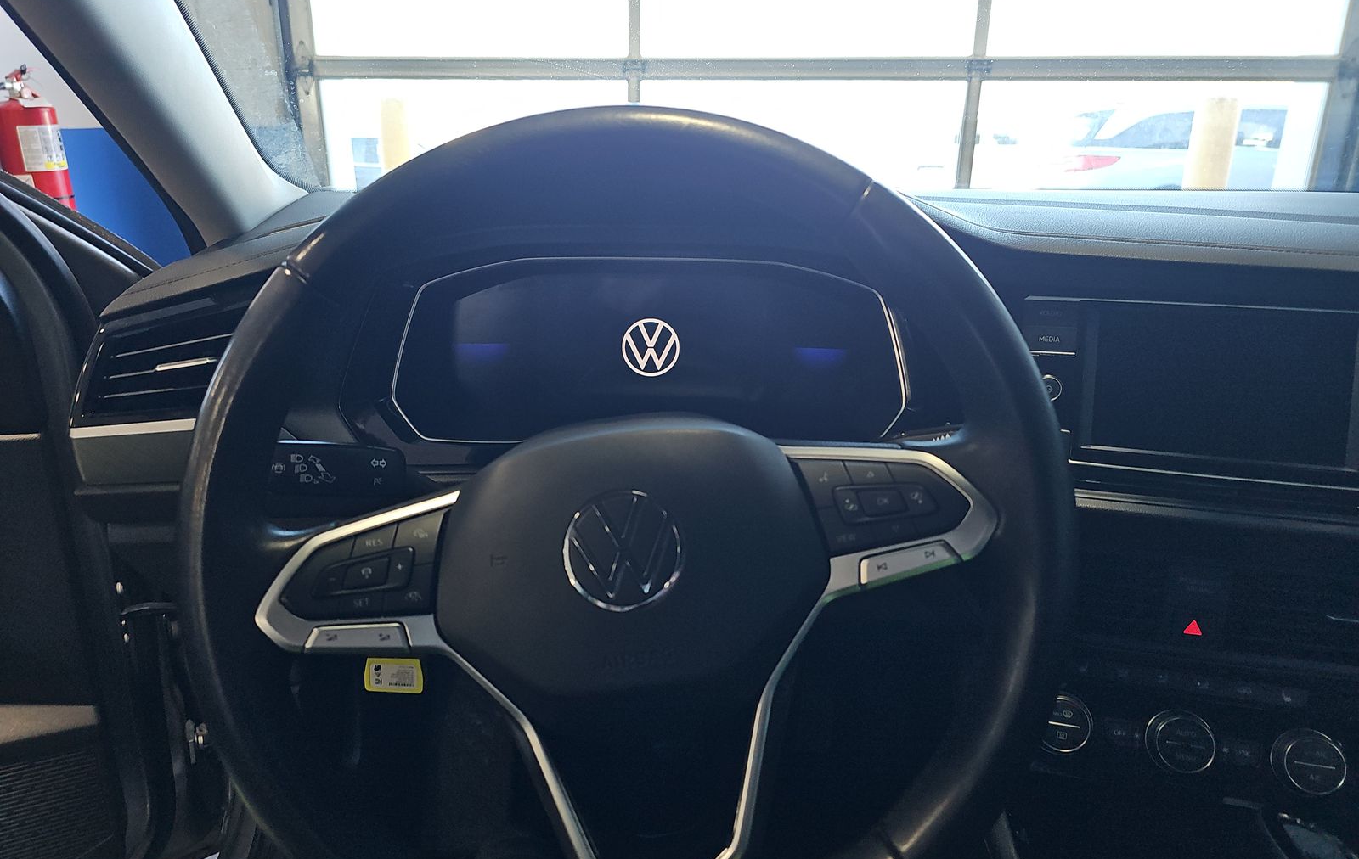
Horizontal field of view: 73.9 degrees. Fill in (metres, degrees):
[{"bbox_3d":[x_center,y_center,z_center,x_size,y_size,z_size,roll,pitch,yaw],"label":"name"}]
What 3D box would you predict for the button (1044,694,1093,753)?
[{"bbox_3d":[0.266,0.205,0.628,0.040,0.040,0.016,5,-11,16],"label":"button"}]

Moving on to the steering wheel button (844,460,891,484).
[{"bbox_3d":[0.080,0.018,0.383,0.021,0.009,0.006,1,0,0],"label":"steering wheel button"}]

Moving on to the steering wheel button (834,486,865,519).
[{"bbox_3d":[0.071,0.031,0.381,0.012,0.015,0.006,-5,0,0],"label":"steering wheel button"}]

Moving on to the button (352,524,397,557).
[{"bbox_3d":[-0.128,0.047,0.383,0.022,0.009,0.006,-14,0,0],"label":"button"}]

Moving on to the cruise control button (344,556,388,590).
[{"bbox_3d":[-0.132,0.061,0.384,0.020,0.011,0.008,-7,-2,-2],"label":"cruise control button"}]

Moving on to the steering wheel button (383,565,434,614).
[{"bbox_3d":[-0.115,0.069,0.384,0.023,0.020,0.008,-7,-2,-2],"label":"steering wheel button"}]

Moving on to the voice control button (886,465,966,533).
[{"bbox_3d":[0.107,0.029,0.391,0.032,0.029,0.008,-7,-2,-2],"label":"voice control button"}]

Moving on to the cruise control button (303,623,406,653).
[{"bbox_3d":[-0.136,0.088,0.385,0.044,0.013,0.010,-2,0,0],"label":"cruise control button"}]

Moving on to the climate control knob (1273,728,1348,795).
[{"bbox_3d":[0.422,0.223,0.605,0.041,0.041,0.016,5,-3,13],"label":"climate control knob"}]

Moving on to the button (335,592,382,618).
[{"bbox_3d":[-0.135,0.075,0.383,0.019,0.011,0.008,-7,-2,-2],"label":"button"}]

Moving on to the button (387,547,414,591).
[{"bbox_3d":[-0.117,0.059,0.381,0.014,0.017,0.006,-10,0,0],"label":"button"}]

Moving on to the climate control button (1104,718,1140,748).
[{"bbox_3d":[0.306,0.210,0.626,0.022,0.018,0.006,5,-11,16],"label":"climate control button"}]

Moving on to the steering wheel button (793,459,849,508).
[{"bbox_3d":[0.062,0.023,0.383,0.022,0.020,0.006,-3,0,0],"label":"steering wheel button"}]

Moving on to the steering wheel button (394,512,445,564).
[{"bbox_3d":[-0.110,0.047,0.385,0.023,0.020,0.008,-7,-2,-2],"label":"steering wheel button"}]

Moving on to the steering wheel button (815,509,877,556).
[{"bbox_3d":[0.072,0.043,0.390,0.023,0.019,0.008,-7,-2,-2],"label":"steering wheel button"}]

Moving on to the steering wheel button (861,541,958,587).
[{"bbox_3d":[0.097,0.056,0.385,0.044,0.012,0.010,-13,0,0],"label":"steering wheel button"}]

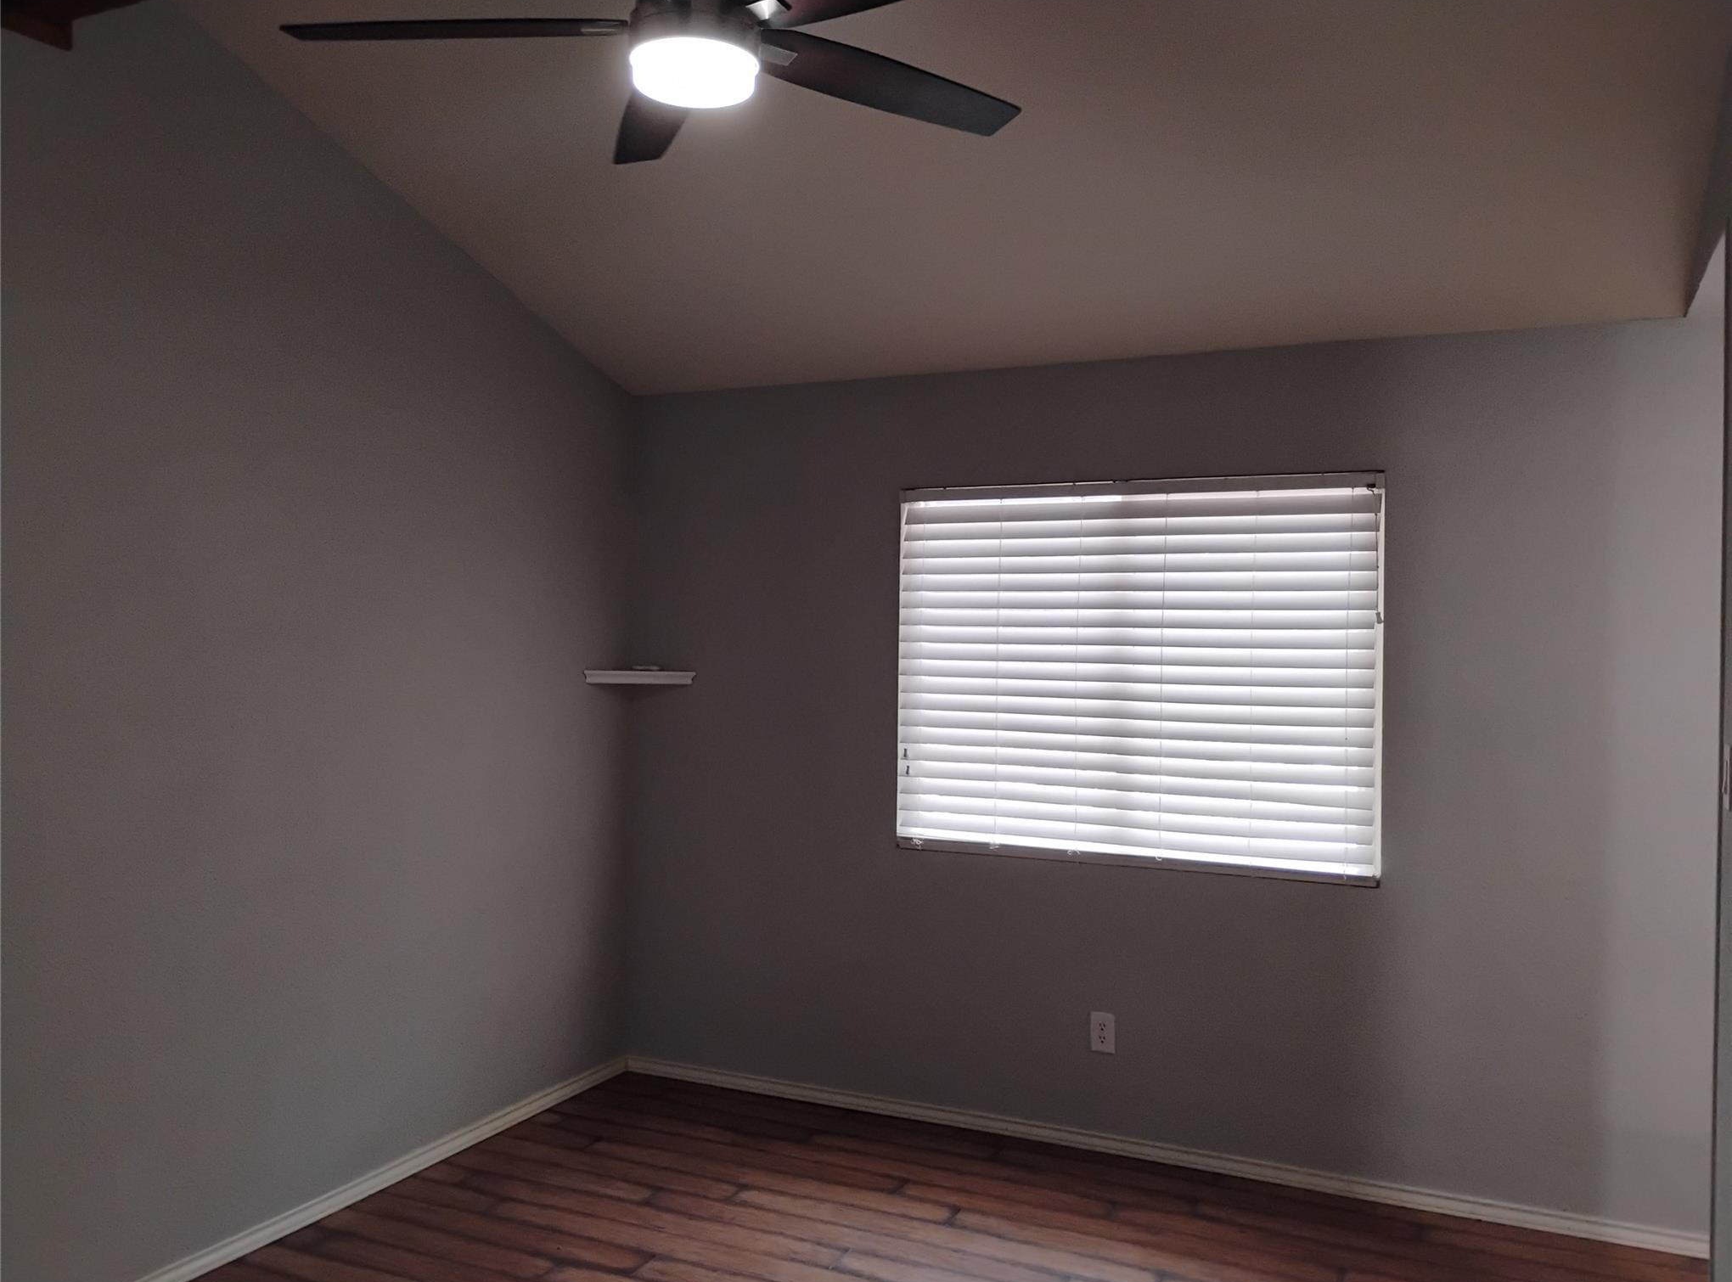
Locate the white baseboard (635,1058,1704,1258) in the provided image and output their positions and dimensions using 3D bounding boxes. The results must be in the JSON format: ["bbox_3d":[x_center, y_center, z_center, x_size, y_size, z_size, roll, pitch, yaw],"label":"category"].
[{"bbox_3d":[0.665,1.533,4.311,3.384,0.062,0.015,1,0,25],"label":"white baseboard"}]

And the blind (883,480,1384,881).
[{"bbox_3d":[0.792,0.101,4.287,1.478,1.172,0.060,1,0,25],"label":"blind"}]

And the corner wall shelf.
[{"bbox_3d":[-0.814,0.127,4.944,0.387,0.043,0.194,0,0,-20],"label":"corner wall shelf"}]

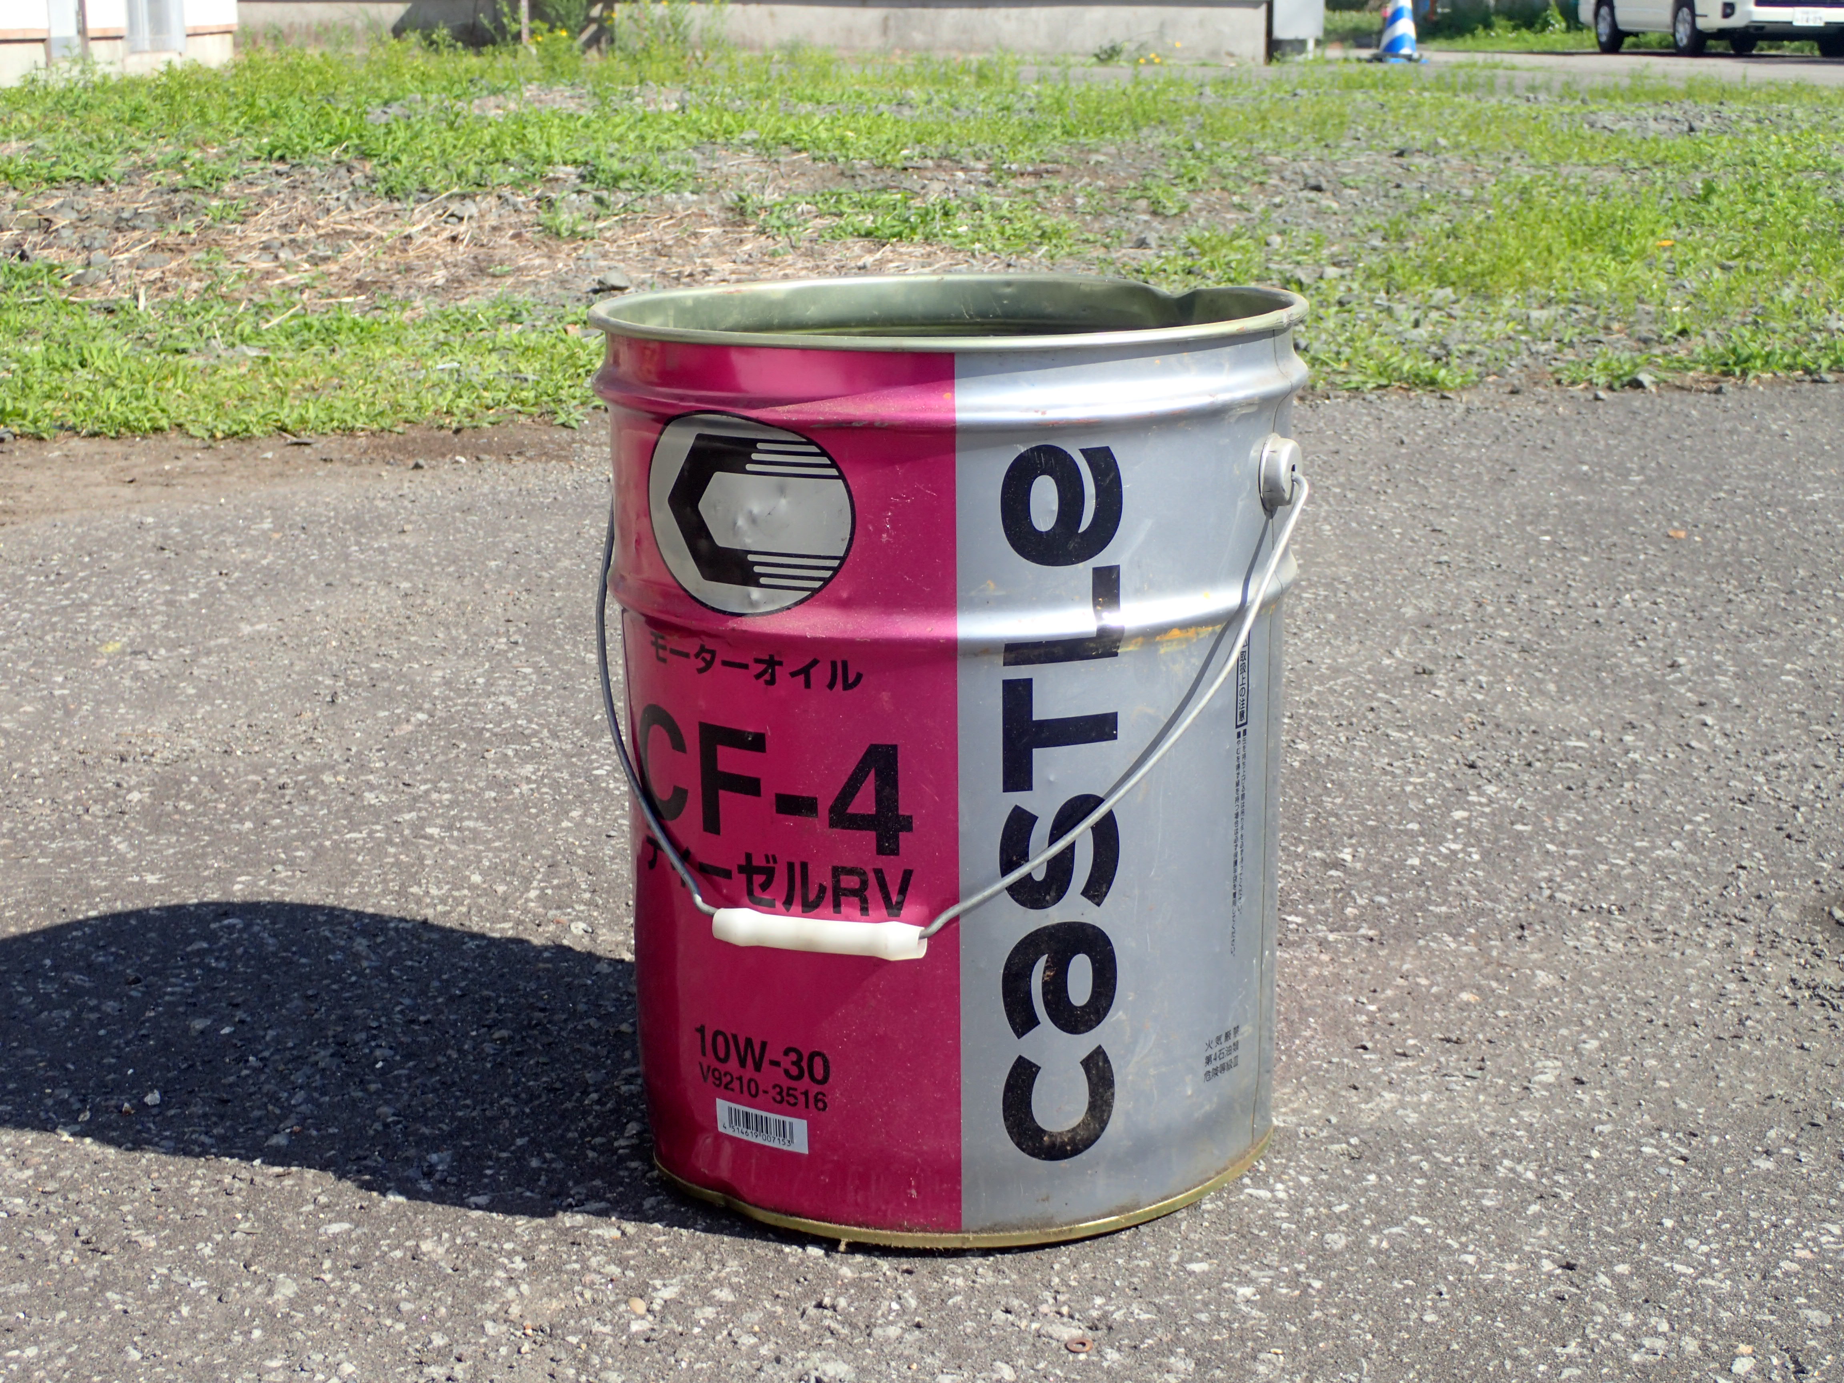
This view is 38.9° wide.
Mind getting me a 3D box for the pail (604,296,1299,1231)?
[{"bbox_3d":[0.013,0.015,1.133,0.316,0.363,0.312,-1,13,0],"label":"pail"}]

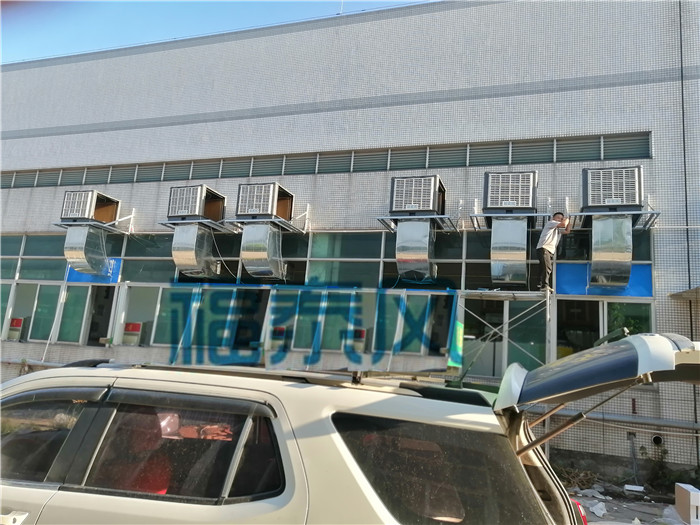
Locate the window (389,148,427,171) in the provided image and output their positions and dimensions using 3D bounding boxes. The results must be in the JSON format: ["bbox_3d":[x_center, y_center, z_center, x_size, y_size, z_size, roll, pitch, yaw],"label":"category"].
[{"bbox_3d":[1.460,-2.614,13.287,0.976,0.635,0.080,1,-10,19],"label":"window"}]

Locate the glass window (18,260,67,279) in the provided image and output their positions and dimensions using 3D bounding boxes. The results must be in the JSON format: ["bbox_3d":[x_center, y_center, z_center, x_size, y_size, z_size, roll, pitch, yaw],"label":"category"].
[{"bbox_3d":[-9.569,0.224,16.386,1.881,0.697,0.080,1,-11,19],"label":"glass window"}]

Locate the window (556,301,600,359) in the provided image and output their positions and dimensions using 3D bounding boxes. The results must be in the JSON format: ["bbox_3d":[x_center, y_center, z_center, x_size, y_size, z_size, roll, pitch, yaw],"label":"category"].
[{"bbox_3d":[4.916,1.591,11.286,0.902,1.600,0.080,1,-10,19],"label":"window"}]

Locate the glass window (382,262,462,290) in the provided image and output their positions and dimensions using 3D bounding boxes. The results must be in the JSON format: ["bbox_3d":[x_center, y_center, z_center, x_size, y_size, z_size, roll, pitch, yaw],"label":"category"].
[{"bbox_3d":[1.583,0.292,11.665,1.827,0.617,0.100,1,-10,18],"label":"glass window"}]

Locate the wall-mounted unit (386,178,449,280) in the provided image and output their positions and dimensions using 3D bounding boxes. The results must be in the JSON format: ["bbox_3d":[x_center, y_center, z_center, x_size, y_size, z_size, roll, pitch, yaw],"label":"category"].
[{"bbox_3d":[1.598,-0.748,12.321,1.082,2.223,1.206,1,-11,19],"label":"wall-mounted unit"}]

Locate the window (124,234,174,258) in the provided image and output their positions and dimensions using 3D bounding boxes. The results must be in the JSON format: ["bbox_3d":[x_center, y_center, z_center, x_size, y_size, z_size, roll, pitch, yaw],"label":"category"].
[{"bbox_3d":[-5.831,-0.511,15.564,1.880,0.760,0.100,1,-11,19],"label":"window"}]

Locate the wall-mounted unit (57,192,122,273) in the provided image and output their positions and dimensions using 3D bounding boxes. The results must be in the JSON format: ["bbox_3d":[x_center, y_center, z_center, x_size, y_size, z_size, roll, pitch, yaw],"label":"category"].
[{"bbox_3d":[-7.622,-0.851,15.463,1.082,2.223,1.206,1,-11,19],"label":"wall-mounted unit"}]

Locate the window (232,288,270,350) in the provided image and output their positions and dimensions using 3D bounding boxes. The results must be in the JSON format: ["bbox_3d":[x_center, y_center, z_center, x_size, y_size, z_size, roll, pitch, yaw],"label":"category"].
[{"bbox_3d":[-2.438,1.368,12.791,0.925,1.446,0.100,1,-10,18],"label":"window"}]

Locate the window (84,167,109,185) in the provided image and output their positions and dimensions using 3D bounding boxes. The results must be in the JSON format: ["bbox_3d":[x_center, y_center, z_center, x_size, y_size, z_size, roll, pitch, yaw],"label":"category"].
[{"bbox_3d":[-7.709,-2.649,16.057,0.975,0.512,0.080,1,-10,18],"label":"window"}]

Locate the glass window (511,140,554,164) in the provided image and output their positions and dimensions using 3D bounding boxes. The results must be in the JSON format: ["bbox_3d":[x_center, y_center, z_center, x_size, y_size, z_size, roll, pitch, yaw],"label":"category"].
[{"bbox_3d":[4.224,-2.563,12.164,0.978,0.577,0.080,1,-11,19],"label":"glass window"}]

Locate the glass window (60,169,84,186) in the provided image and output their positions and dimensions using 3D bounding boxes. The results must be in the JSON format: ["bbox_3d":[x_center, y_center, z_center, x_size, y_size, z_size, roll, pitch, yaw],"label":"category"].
[{"bbox_3d":[-8.831,-2.726,16.762,0.961,0.635,0.080,1,-10,19],"label":"glass window"}]

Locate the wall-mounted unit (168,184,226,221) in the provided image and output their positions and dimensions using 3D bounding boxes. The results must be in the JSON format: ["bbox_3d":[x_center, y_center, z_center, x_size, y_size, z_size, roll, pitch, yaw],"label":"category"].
[{"bbox_3d":[-4.089,-1.443,14.093,1.049,0.905,1.010,1,-10,19],"label":"wall-mounted unit"}]

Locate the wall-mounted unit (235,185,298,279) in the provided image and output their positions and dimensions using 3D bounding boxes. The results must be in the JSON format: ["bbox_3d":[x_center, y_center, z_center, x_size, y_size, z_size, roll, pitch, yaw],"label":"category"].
[{"bbox_3d":[-2.190,-0.790,13.612,1.082,2.223,1.206,1,-11,19],"label":"wall-mounted unit"}]

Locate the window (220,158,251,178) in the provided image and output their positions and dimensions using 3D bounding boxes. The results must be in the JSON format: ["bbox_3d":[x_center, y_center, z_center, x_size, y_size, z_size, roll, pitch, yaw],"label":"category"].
[{"bbox_3d":[-3.190,-2.645,14.771,0.991,0.556,0.080,1,-11,19],"label":"window"}]

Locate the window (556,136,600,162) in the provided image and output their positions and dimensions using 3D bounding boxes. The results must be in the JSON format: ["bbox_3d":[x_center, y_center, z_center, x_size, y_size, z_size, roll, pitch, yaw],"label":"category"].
[{"bbox_3d":[5.216,-2.573,12.019,0.959,0.635,0.080,1,-10,19],"label":"window"}]

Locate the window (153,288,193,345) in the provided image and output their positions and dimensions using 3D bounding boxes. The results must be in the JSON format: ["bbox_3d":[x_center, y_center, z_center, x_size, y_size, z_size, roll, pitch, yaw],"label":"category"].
[{"bbox_3d":[-4.511,1.397,13.472,1.080,1.458,0.100,1,-10,18],"label":"window"}]

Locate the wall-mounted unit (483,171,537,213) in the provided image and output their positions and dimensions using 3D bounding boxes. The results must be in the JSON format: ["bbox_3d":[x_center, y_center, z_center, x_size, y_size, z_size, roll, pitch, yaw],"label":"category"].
[{"bbox_3d":[3.589,-1.384,11.700,1.082,0.912,1.060,1,-11,19],"label":"wall-mounted unit"}]

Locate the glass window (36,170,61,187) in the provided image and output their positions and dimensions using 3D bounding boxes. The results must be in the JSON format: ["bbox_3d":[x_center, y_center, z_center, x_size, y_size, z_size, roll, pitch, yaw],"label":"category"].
[{"bbox_3d":[-9.561,-2.675,16.678,0.980,0.509,0.080,1,-10,18],"label":"glass window"}]

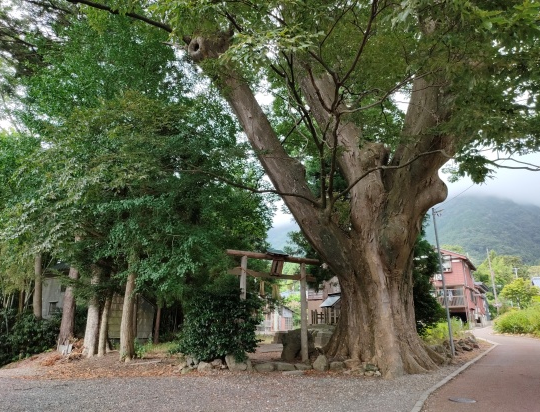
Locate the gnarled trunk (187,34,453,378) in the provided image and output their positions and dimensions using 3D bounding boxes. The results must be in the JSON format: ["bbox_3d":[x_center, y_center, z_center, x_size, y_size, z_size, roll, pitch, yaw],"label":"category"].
[{"bbox_3d":[1.587,-0.530,14.458,8.800,11.300,4.800,0,-14,0],"label":"gnarled trunk"}]

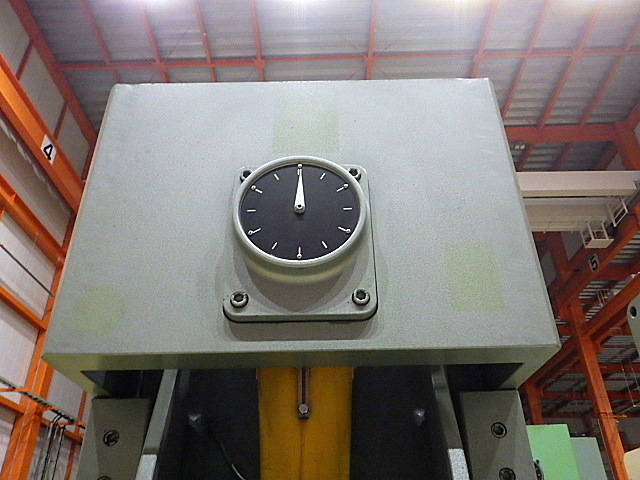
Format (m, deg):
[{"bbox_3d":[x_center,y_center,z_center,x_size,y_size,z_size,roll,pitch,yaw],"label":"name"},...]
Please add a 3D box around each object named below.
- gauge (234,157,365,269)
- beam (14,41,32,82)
[{"bbox_3d":[-0.020,-0.022,0.555,0.138,0.138,0.040,-1,-31,0],"label":"gauge"},{"bbox_3d":[-6.220,-3.775,10.905,0.100,1.200,0.100,-1,-31,-1],"label":"beam"}]

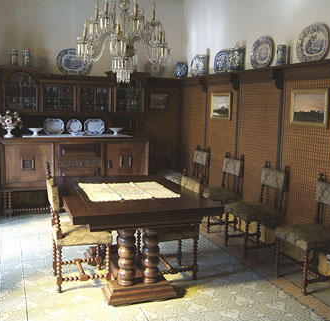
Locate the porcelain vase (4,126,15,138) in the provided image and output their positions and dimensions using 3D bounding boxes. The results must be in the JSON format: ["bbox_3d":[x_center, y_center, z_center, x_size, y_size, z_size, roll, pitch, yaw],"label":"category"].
[{"bbox_3d":[-2.128,-0.389,5.487,0.155,0.165,0.155,-1,9,-21],"label":"porcelain vase"}]

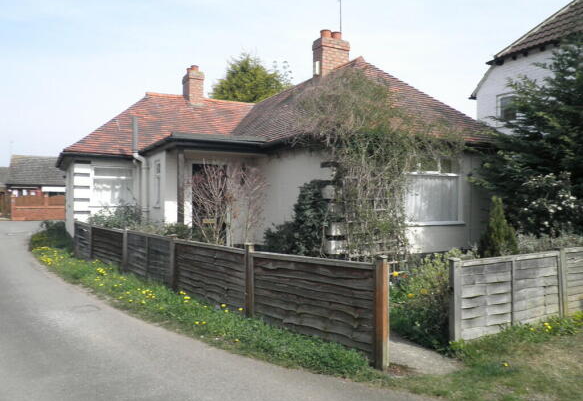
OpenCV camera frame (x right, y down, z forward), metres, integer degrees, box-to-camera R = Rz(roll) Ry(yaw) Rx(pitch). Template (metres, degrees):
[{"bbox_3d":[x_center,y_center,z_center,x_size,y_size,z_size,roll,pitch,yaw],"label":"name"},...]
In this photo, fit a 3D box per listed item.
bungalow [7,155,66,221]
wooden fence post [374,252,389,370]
[{"bbox_3d":[-17.512,-0.946,36.511,8.500,4.850,8.000,0,-1,-28],"label":"bungalow"},{"bbox_3d":[0.766,0.954,3.870,0.080,0.980,0.080,0,-1,-41],"label":"wooden fence post"}]

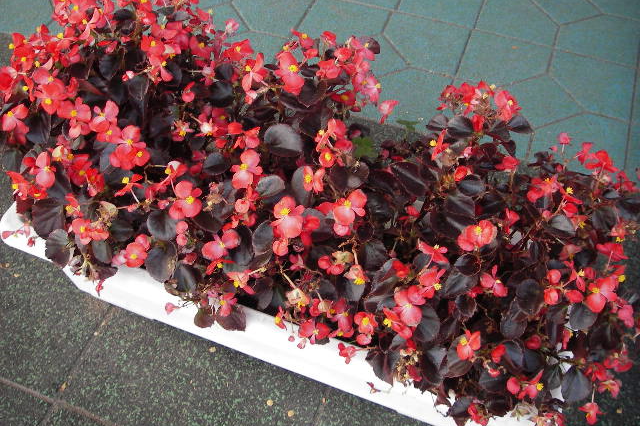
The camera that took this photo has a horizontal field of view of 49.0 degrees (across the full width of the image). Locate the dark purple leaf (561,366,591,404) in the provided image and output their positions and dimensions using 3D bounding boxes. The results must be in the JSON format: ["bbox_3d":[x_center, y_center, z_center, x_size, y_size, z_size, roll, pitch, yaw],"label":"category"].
[{"bbox_3d":[0.343,0.230,0.943,0.036,0.012,0.049,8,73,18],"label":"dark purple leaf"}]

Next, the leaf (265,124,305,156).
[{"bbox_3d":[-0.054,-0.111,1.078,0.062,0.018,0.055,14,72,4],"label":"leaf"}]

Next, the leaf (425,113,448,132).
[{"bbox_3d":[0.167,-0.129,1.000,0.039,0.012,0.033,-18,54,-16],"label":"leaf"}]

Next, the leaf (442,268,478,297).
[{"bbox_3d":[0.185,0.092,0.934,0.052,0.014,0.044,-32,63,-17],"label":"leaf"}]

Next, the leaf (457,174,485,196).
[{"bbox_3d":[0.235,-0.045,1.099,0.043,0.015,0.041,6,60,7],"label":"leaf"}]

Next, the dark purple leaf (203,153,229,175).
[{"bbox_3d":[-0.153,-0.073,1.030,0.043,0.012,0.037,3,60,-2],"label":"dark purple leaf"}]

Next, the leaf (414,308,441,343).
[{"bbox_3d":[0.143,0.151,0.943,0.038,0.013,0.049,17,73,12],"label":"leaf"}]

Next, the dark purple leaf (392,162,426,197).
[{"bbox_3d":[0.132,-0.050,1.048,0.049,0.014,0.069,-38,63,-25],"label":"dark purple leaf"}]

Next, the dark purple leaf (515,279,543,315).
[{"bbox_3d":[0.291,0.118,0.982,0.036,0.013,0.051,-3,70,10],"label":"dark purple leaf"}]

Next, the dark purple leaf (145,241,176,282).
[{"bbox_3d":[-0.224,0.068,0.988,0.046,0.014,0.054,-6,76,-11],"label":"dark purple leaf"}]

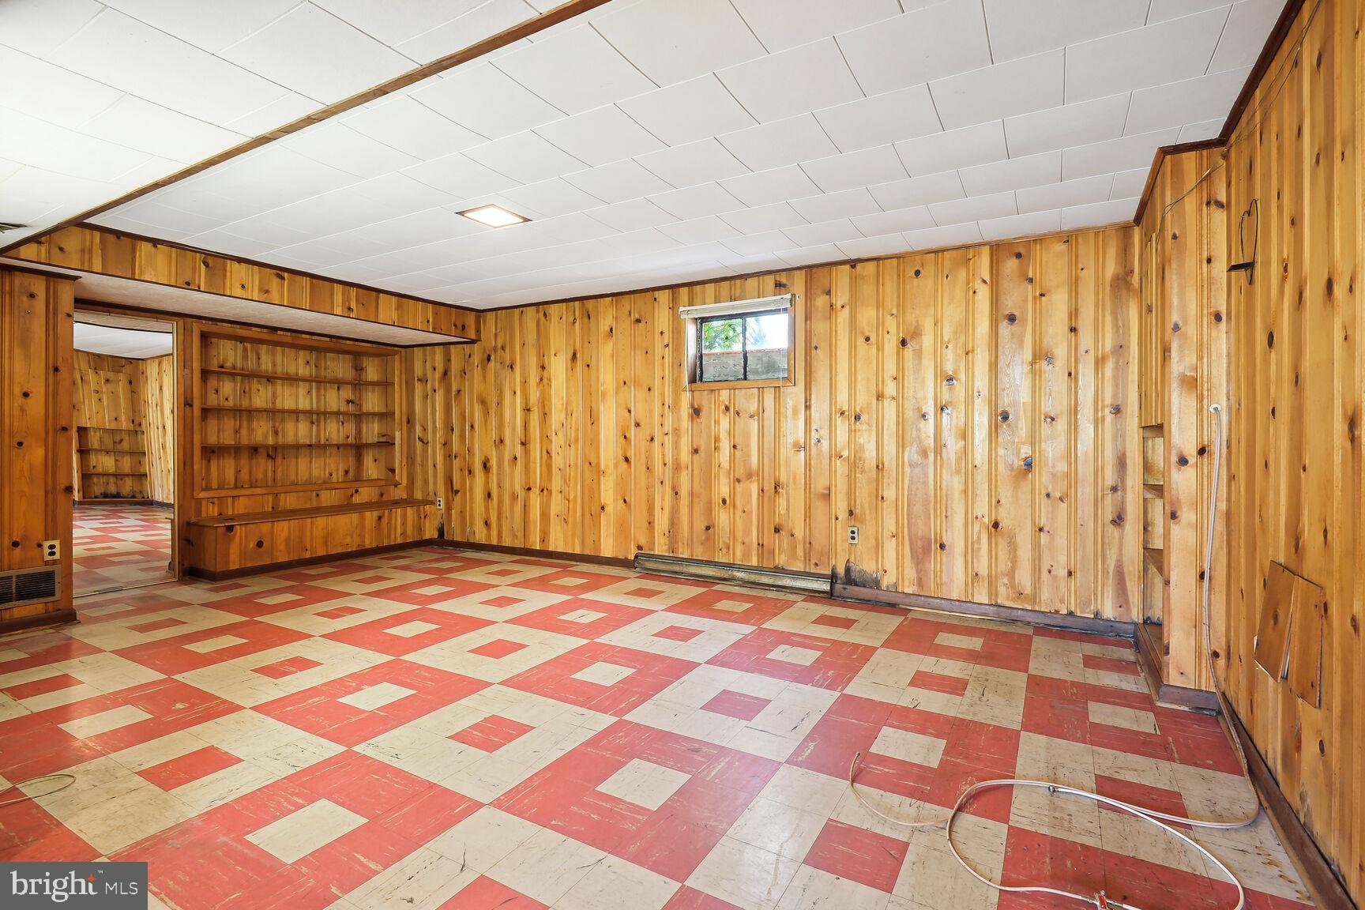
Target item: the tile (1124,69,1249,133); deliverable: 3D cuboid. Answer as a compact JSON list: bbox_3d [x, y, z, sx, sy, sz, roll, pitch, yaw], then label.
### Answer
[{"bbox_3d":[1.874,-1.323,2.279,0.340,0.018,0.404,1,2,30],"label":"tile"}]

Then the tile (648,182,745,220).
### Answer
[{"bbox_3d":[0.086,-1.355,3.237,0.410,0.018,0.404,1,2,30],"label":"tile"}]

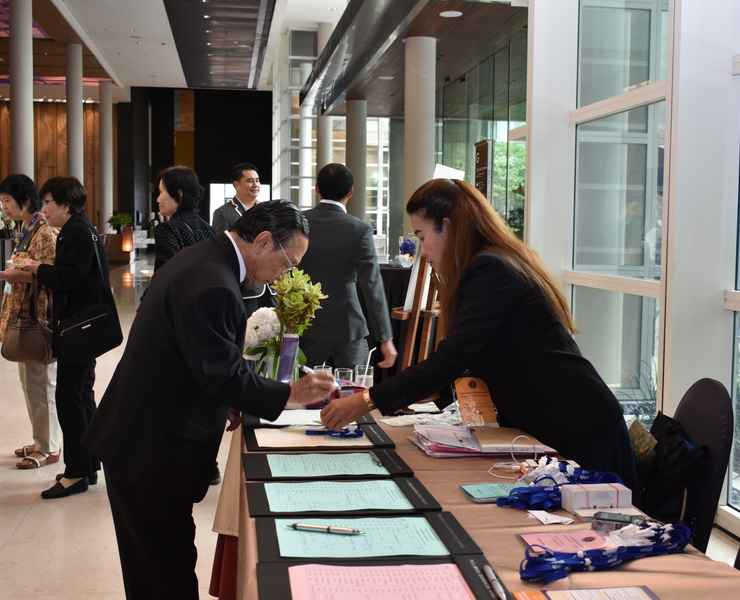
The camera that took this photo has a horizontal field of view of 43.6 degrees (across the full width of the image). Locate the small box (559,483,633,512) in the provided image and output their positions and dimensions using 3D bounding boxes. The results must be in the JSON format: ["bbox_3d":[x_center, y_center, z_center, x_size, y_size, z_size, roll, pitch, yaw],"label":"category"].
[{"bbox_3d":[0.473,0.419,1.936,0.128,0.050,0.056,0,5,-9],"label":"small box"}]

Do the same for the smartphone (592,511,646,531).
[{"bbox_3d":[0.495,0.440,1.839,0.105,0.020,0.050,2,5,14],"label":"smartphone"}]

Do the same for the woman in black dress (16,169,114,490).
[{"bbox_3d":[-1.535,0.169,4.680,0.500,1.570,0.480,0,4,-7],"label":"woman in black dress"}]

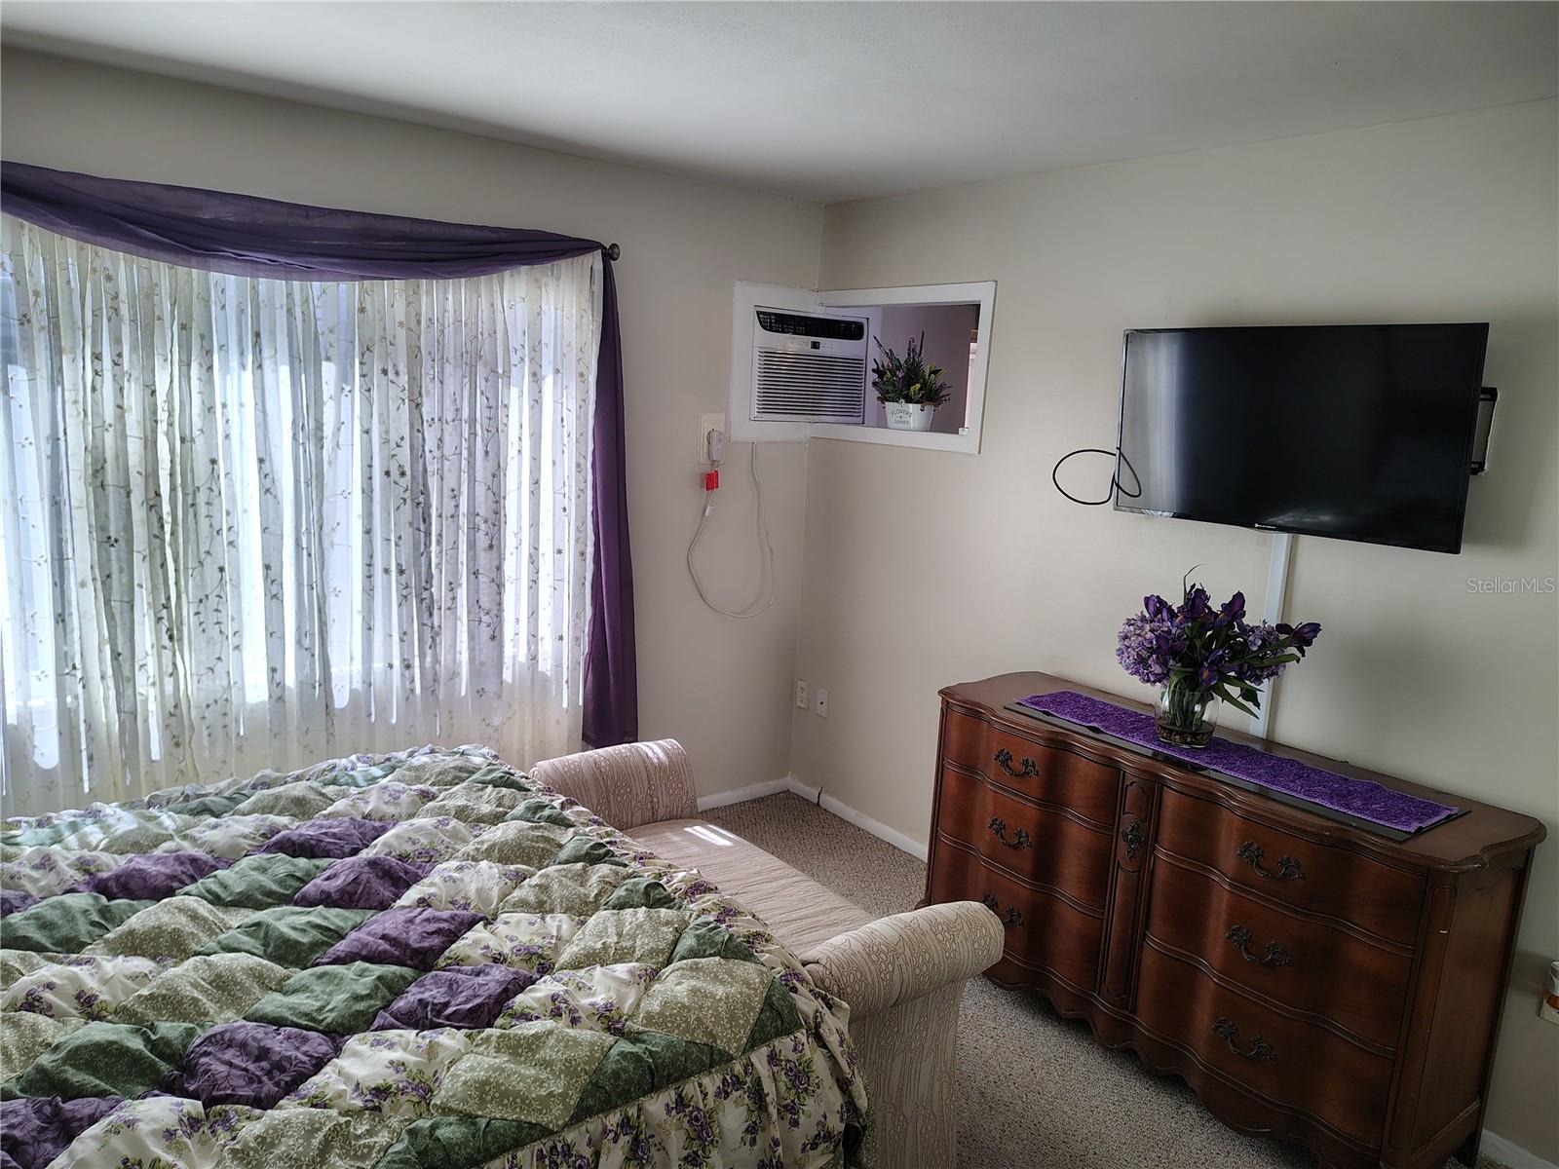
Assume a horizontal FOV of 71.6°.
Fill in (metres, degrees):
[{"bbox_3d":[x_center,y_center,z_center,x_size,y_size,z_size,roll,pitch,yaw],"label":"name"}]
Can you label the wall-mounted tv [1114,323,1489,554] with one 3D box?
[{"bbox_3d":[1.297,-0.401,2.789,0.070,0.517,0.907,-14,19,-38],"label":"wall-mounted tv"}]

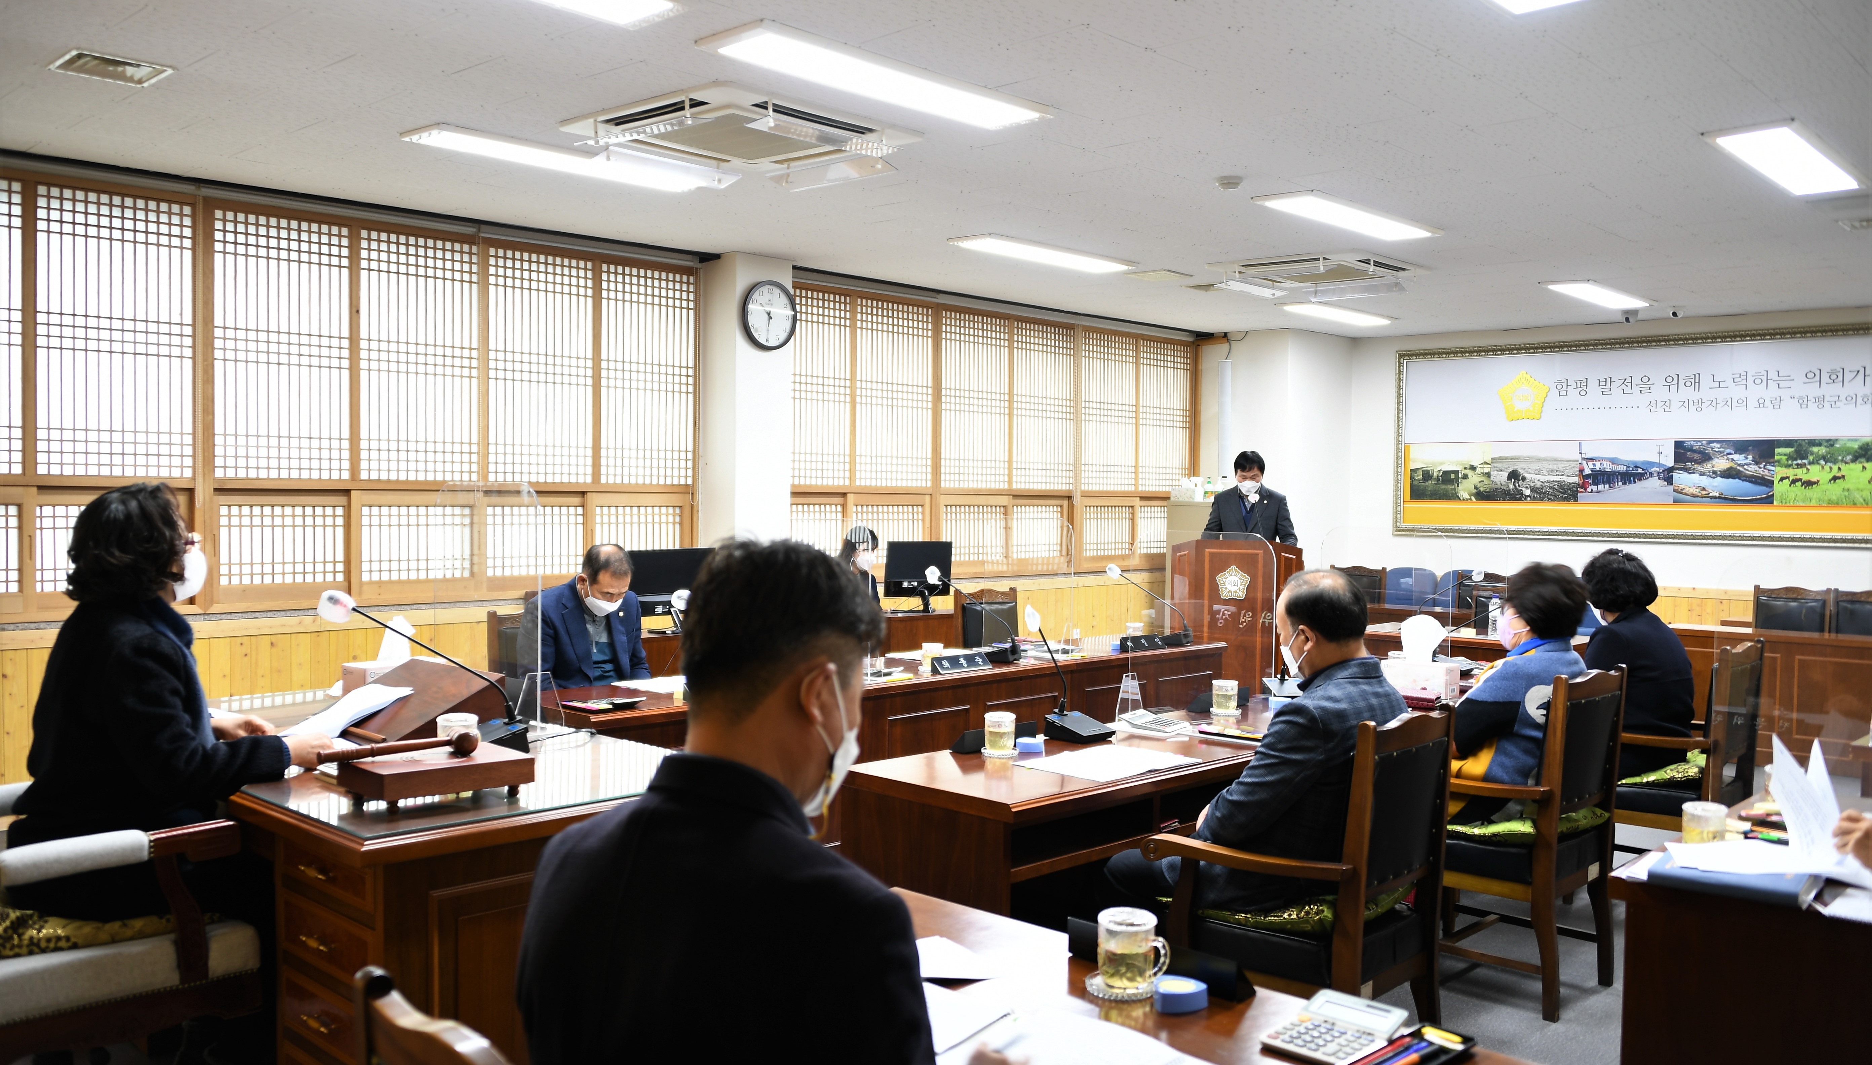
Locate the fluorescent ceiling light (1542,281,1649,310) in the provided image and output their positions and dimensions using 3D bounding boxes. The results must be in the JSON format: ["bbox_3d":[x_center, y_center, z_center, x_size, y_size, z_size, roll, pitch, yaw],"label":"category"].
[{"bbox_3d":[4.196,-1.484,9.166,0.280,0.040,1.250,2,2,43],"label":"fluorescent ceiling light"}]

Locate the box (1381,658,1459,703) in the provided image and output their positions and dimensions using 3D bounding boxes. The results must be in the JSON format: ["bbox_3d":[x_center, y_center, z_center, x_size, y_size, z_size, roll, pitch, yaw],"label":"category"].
[{"bbox_3d":[1.731,0.525,5.217,0.245,0.115,0.120,2,2,43],"label":"box"}]

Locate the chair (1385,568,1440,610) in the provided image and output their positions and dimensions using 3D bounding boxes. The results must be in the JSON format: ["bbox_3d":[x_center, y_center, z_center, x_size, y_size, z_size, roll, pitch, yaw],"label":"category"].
[{"bbox_3d":[3.363,0.718,10.578,0.480,0.920,0.570,2,2,43],"label":"chair"}]

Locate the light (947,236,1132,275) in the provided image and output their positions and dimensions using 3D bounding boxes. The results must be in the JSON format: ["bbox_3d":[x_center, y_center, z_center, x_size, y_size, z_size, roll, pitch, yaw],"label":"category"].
[{"bbox_3d":[0.605,-1.471,7.801,0.300,0.060,1.260,2,2,44],"label":"light"}]

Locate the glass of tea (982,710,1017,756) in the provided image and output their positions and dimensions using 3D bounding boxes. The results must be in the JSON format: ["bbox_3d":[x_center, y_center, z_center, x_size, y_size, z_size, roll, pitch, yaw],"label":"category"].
[{"bbox_3d":[0.177,0.548,3.989,0.100,0.100,0.098,1,2,0],"label":"glass of tea"}]

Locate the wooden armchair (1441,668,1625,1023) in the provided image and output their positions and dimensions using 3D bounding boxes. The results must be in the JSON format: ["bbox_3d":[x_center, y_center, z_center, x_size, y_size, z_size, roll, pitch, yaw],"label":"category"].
[{"bbox_3d":[1.691,0.868,4.338,0.540,0.950,0.530,2,2,44],"label":"wooden armchair"}]

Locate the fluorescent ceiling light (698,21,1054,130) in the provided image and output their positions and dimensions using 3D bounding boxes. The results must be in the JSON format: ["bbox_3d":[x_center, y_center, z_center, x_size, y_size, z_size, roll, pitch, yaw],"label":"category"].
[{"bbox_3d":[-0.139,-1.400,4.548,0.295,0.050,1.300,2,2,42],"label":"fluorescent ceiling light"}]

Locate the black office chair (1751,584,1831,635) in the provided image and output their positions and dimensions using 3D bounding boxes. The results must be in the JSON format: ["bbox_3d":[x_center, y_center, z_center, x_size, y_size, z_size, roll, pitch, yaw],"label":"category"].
[{"bbox_3d":[4.946,0.793,8.519,0.480,0.950,0.520,2,2,44],"label":"black office chair"}]

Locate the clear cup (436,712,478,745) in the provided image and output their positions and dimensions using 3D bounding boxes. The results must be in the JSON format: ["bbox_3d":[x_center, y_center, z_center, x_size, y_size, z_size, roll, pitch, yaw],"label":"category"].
[{"bbox_3d":[-1.007,0.437,3.071,0.095,0.095,0.090,1,2,0],"label":"clear cup"}]

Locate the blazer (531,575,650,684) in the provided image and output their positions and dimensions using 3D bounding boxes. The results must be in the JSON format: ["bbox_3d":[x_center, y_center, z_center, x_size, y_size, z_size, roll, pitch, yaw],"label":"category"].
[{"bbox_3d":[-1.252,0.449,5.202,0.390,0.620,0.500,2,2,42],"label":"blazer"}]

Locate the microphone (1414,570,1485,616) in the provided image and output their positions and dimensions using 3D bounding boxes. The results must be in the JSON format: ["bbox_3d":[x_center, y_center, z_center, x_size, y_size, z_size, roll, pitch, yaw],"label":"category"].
[{"bbox_3d":[2.710,0.354,7.822,0.210,0.330,0.580,2,2,43],"label":"microphone"}]

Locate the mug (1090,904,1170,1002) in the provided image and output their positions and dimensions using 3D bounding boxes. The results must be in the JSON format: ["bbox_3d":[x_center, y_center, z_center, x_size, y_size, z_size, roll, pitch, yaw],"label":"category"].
[{"bbox_3d":[0.279,0.603,2.096,0.108,0.100,0.095,1,2,0],"label":"mug"}]

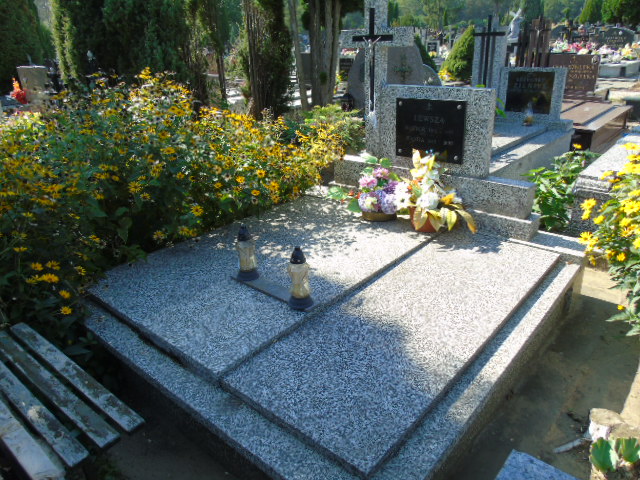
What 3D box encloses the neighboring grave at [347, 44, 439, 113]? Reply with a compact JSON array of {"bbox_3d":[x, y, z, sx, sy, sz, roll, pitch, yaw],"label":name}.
[{"bbox_3d":[0.878,-1.751,5.600,1.300,1.200,0.200,16,30,39],"label":"neighboring grave"}]

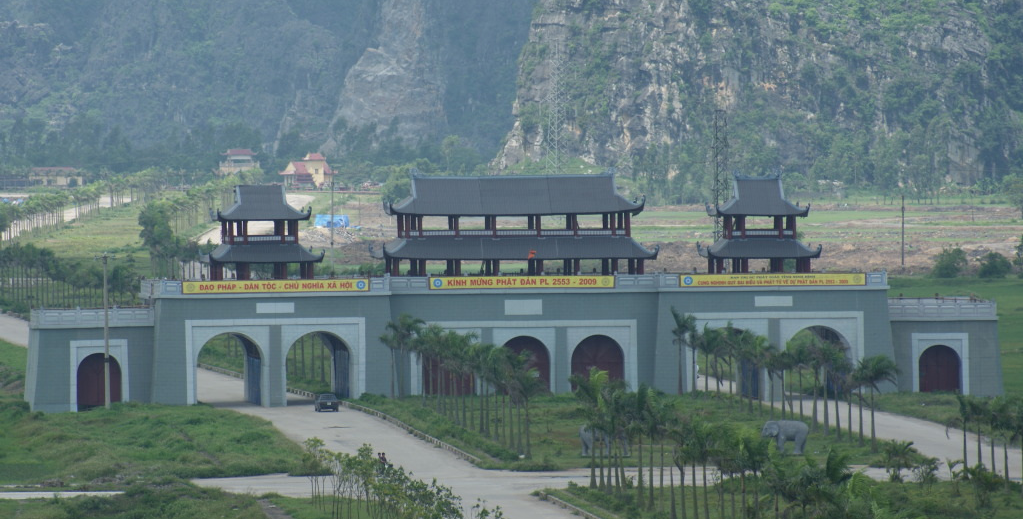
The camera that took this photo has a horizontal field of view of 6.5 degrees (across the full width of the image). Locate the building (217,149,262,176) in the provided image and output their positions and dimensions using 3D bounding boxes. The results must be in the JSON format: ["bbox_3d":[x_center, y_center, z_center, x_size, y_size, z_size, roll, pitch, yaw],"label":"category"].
[{"bbox_3d":[-74.353,-25.695,2450.000,11.480,8.750,8.000,-1,1,-2],"label":"building"}]

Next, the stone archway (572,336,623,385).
[{"bbox_3d":[7.202,8.887,755.000,4.460,4.970,2.200,-1,1,-6],"label":"stone archway"}]

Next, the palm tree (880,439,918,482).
[{"bbox_3d":[26.127,13.586,604.299,2.600,2.899,2.600,0,1,0],"label":"palm tree"}]

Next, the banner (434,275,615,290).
[{"bbox_3d":[0.911,1.971,760.095,15.994,1.145,0.100,-1,1,-10],"label":"banner"}]

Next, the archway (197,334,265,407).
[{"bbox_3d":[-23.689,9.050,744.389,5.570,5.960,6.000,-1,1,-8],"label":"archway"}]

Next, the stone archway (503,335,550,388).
[{"bbox_3d":[0.972,8.912,760.737,4.478,4.877,1.500,-1,1,-10],"label":"stone archway"}]

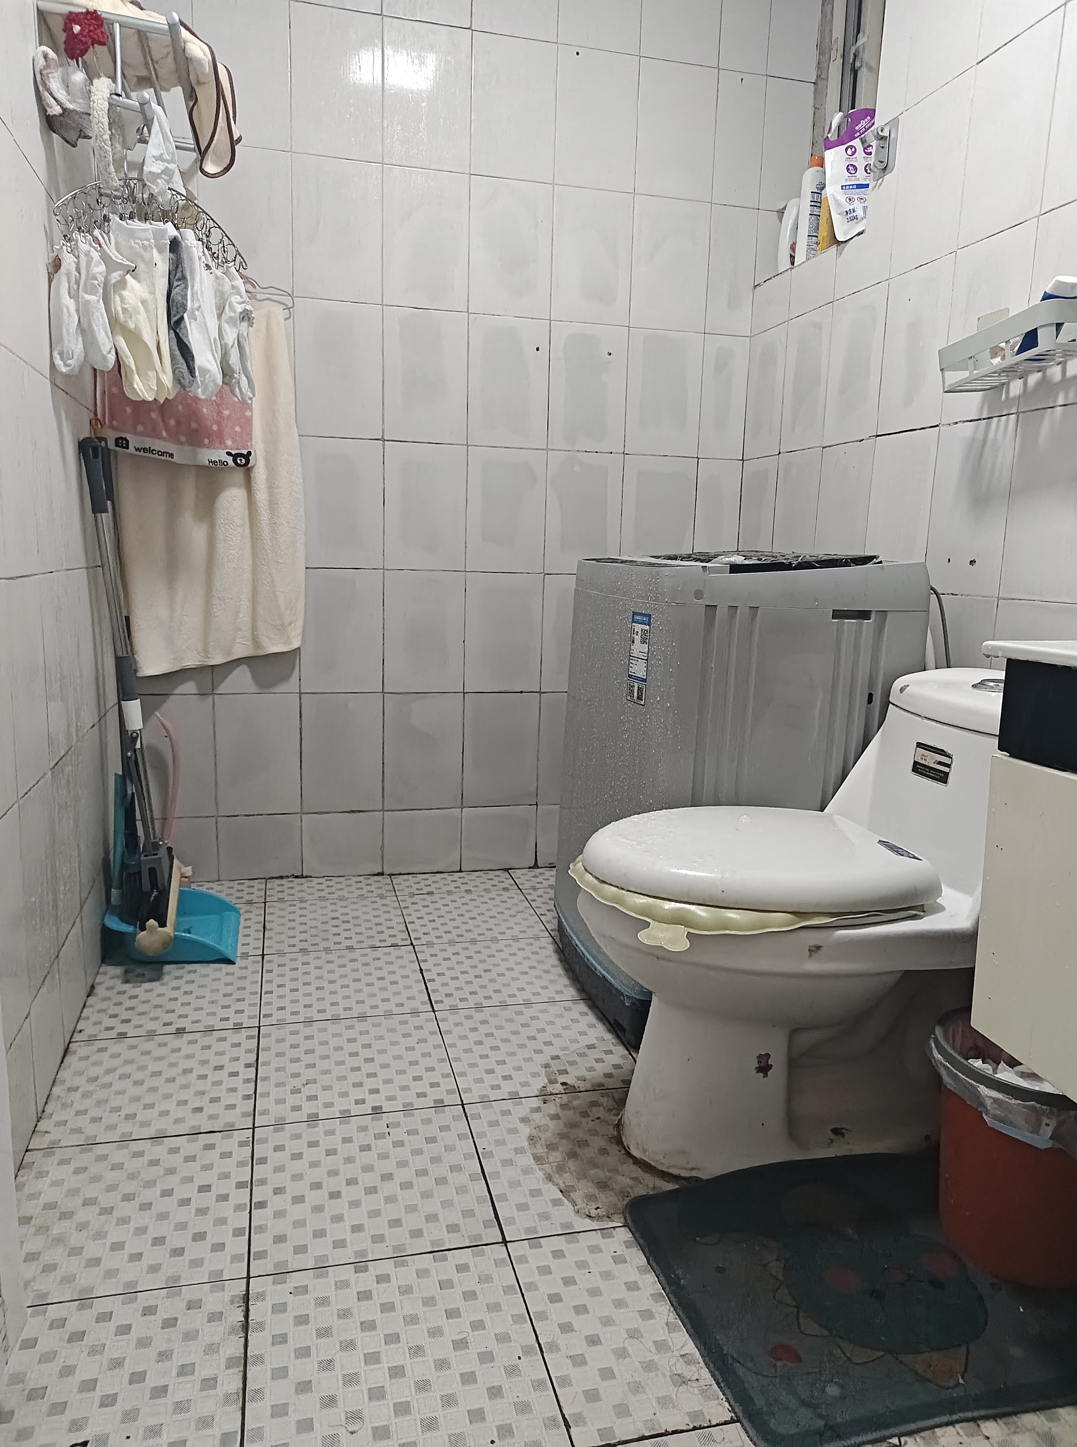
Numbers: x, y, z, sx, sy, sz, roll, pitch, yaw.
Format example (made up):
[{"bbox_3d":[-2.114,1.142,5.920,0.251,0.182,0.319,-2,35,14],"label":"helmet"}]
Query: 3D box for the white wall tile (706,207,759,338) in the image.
[{"bbox_3d":[0.482,-1.127,2.405,0.126,0.301,0.010,-1,11,-14],"label":"white wall tile"}]

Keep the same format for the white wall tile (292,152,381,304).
[{"bbox_3d":[-0.451,-1.111,2.172,0.199,0.299,0.010,-1,10,-14],"label":"white wall tile"}]

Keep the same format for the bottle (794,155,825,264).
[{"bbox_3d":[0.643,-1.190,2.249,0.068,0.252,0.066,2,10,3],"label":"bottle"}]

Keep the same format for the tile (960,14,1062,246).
[{"bbox_3d":[0.782,-0.973,1.595,0.010,0.301,0.198,-1,11,-16],"label":"tile"}]

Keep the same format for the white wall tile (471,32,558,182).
[{"bbox_3d":[-0.056,-1.415,2.216,0.198,0.299,0.011,-1,10,-14],"label":"white wall tile"}]

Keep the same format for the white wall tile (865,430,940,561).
[{"bbox_3d":[0.708,-0.412,1.877,0.010,0.300,0.195,-1,11,-15],"label":"white wall tile"}]

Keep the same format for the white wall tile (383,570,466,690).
[{"bbox_3d":[-0.282,-0.225,2.375,0.200,0.300,0.010,-1,11,-14],"label":"white wall tile"}]

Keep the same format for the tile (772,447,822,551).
[{"bbox_3d":[0.605,-0.481,2.246,0.010,0.300,0.195,-1,11,-15],"label":"tile"}]

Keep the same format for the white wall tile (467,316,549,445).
[{"bbox_3d":[-0.072,-0.822,2.321,0.198,0.299,0.011,-1,10,-14],"label":"white wall tile"}]

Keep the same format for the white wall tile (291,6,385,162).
[{"bbox_3d":[-0.442,-1.403,2.113,0.200,0.300,0.010,-1,11,-14],"label":"white wall tile"}]

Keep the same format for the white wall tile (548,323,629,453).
[{"bbox_3d":[0.121,-0.826,2.371,0.198,0.299,0.011,-1,10,-14],"label":"white wall tile"}]

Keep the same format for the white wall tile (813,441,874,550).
[{"bbox_3d":[0.656,-0.447,2.062,0.010,0.300,0.195,-1,11,-15],"label":"white wall tile"}]

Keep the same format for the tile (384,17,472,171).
[{"bbox_3d":[-0.250,-1.411,2.166,0.198,0.299,0.011,-1,10,-14],"label":"tile"}]

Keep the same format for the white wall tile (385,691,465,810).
[{"bbox_3d":[-0.291,0.070,2.428,0.200,0.300,0.010,-1,11,-14],"label":"white wall tile"}]

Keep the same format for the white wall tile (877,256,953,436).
[{"bbox_3d":[0.714,-0.707,1.821,0.010,0.300,0.200,-1,11,-15],"label":"white wall tile"}]

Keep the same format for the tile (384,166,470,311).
[{"bbox_3d":[-0.258,-1.114,2.219,0.199,0.299,0.010,-1,10,-14],"label":"tile"}]

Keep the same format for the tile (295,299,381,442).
[{"bbox_3d":[-0.460,-0.815,2.224,0.199,0.299,0.010,-1,10,-14],"label":"tile"}]

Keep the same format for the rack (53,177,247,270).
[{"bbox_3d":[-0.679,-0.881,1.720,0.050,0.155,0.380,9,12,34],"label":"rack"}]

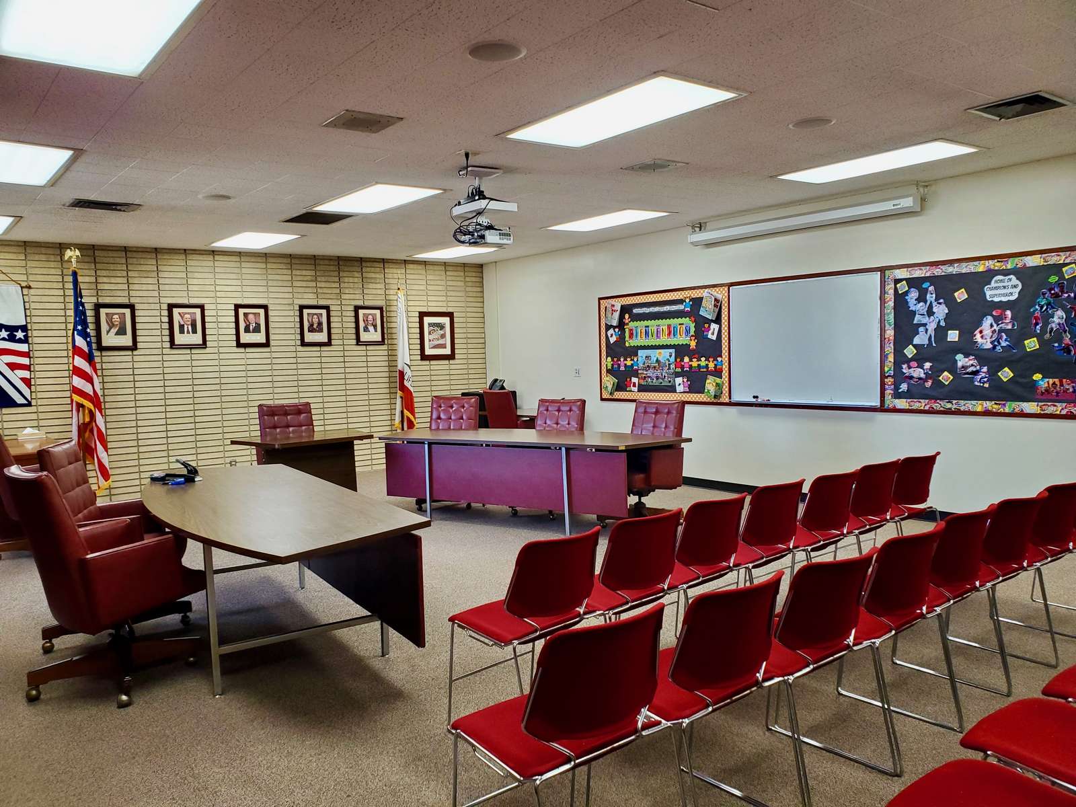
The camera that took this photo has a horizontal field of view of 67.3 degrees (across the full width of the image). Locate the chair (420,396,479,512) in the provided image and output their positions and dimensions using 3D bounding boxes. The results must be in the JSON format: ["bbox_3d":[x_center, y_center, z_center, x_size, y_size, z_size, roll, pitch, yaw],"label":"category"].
[{"bbox_3d":[-0.913,0.476,7.874,0.660,1.030,0.740,-1,4,18],"label":"chair"}]

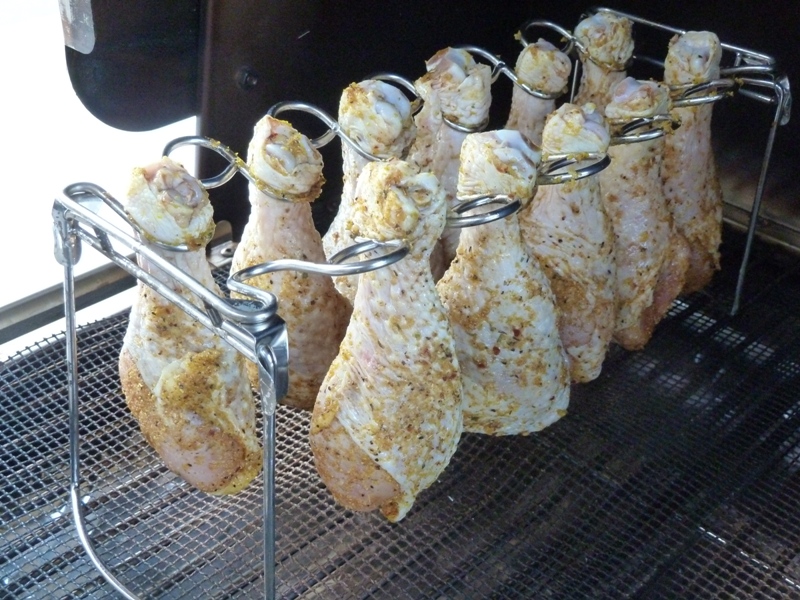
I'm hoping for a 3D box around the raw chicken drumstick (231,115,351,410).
[{"bbox_3d":[-0.047,-0.012,0.428,0.053,0.137,0.053,-3,32,-6],"label":"raw chicken drumstick"}]

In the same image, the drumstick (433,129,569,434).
[{"bbox_3d":[0.041,-0.004,0.419,0.058,0.138,0.054,-1,32,8],"label":"drumstick"}]

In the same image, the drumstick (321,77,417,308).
[{"bbox_3d":[-0.012,-0.035,0.461,0.052,0.133,0.052,0,32,-1],"label":"drumstick"}]

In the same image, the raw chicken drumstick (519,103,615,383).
[{"bbox_3d":[0.076,-0.022,0.453,0.053,0.136,0.051,3,32,11],"label":"raw chicken drumstick"}]

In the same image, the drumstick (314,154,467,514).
[{"bbox_3d":[-0.004,0.021,0.394,0.062,0.159,0.058,1,32,-1],"label":"drumstick"}]

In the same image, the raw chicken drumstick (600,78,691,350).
[{"bbox_3d":[0.117,-0.037,0.491,0.051,0.141,0.052,0,31,17],"label":"raw chicken drumstick"}]

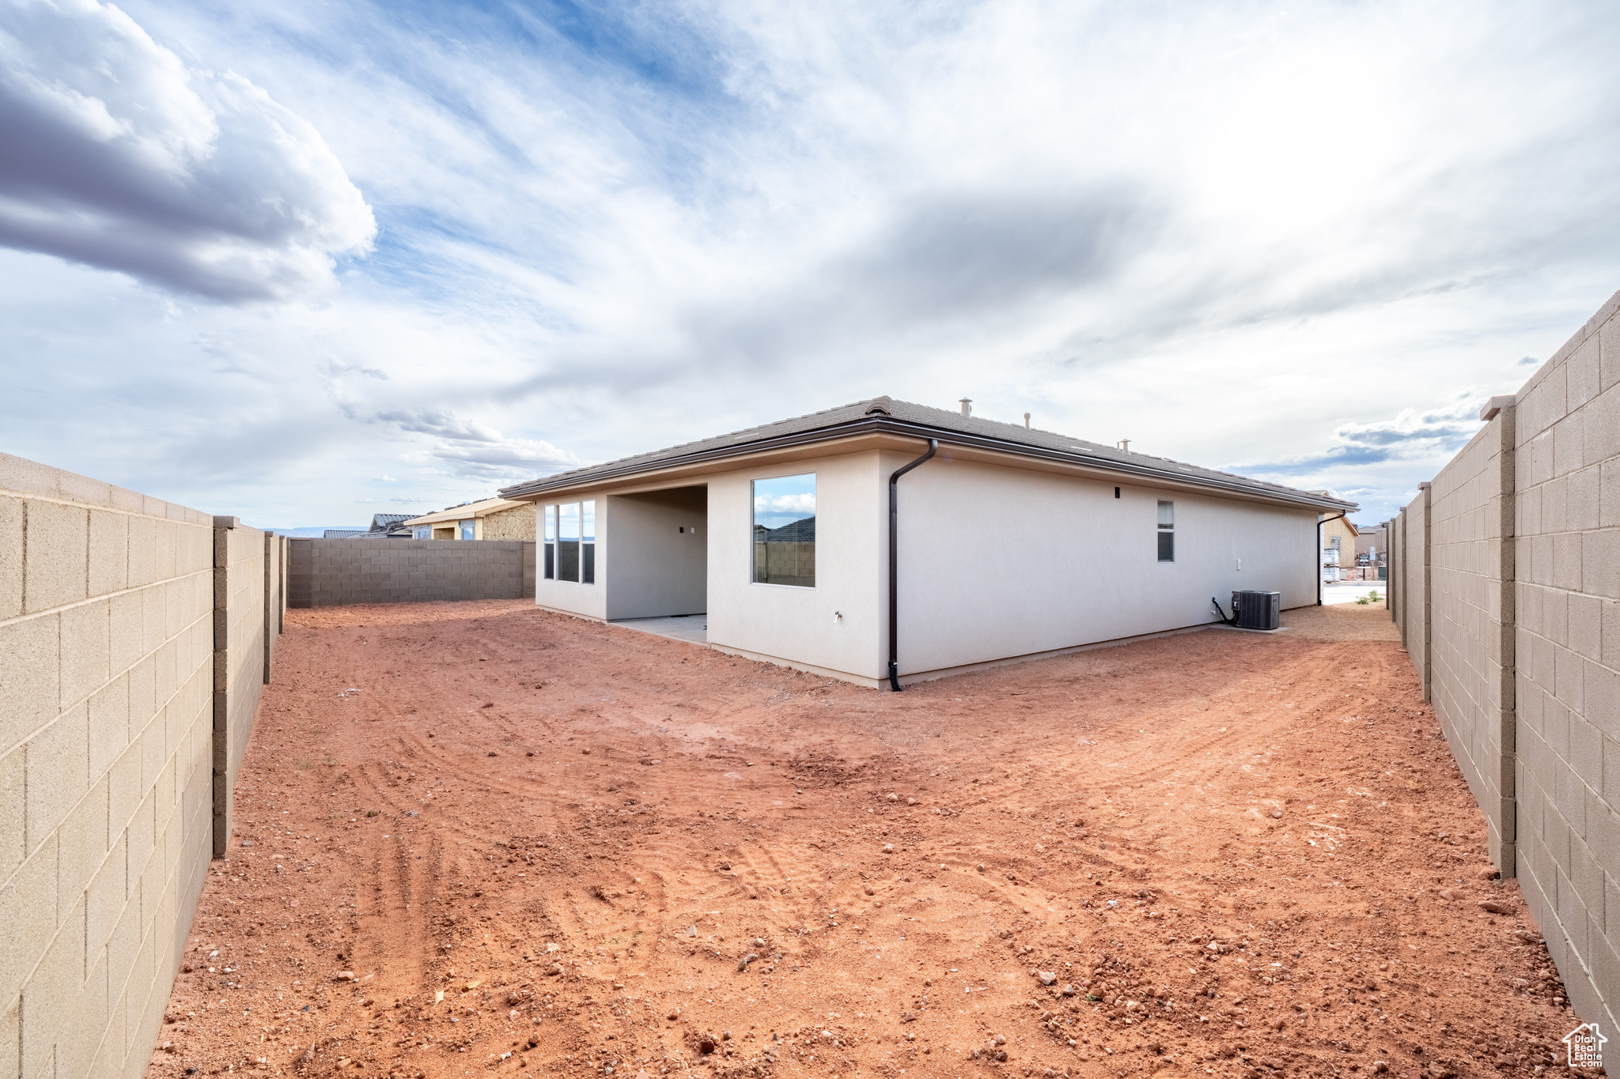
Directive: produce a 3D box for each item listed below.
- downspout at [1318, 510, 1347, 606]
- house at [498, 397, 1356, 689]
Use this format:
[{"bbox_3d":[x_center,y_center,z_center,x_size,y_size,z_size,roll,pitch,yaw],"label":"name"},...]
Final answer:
[{"bbox_3d":[15.122,0.570,18.218,0.110,2.760,0.660,1,-1,-39],"label":"downspout"},{"bbox_3d":[4.069,-0.746,17.649,19.800,5.250,13.500,1,-1,-39],"label":"house"}]

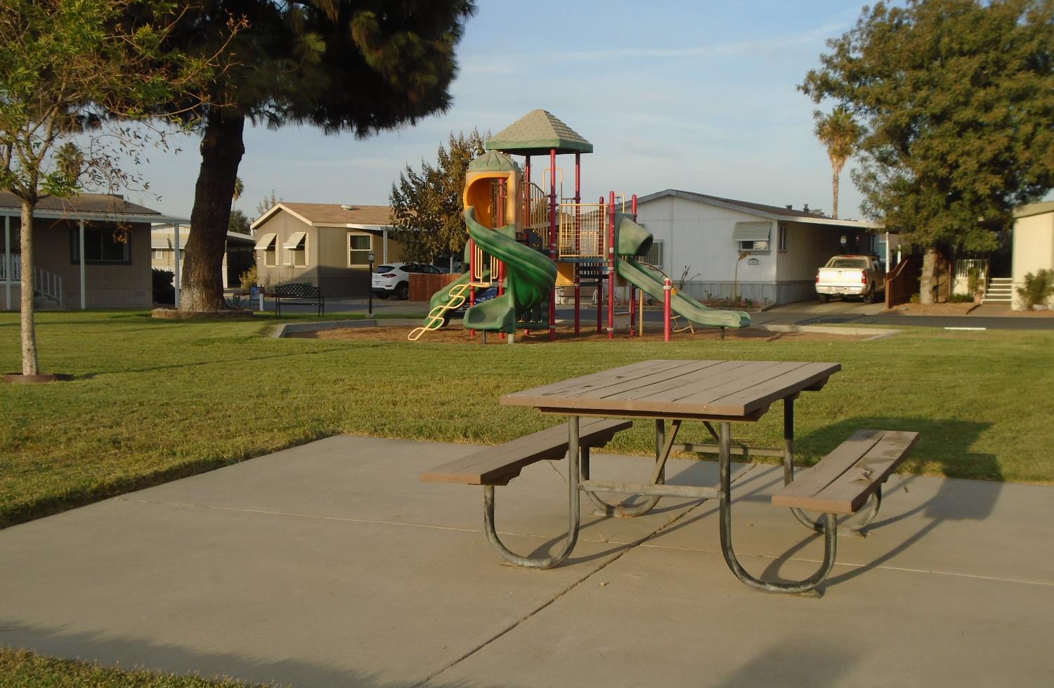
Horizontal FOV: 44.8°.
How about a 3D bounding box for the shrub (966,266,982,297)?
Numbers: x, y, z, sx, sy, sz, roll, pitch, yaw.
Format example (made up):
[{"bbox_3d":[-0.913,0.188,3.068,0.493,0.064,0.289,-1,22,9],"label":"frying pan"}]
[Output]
[{"bbox_3d":[17.222,-2.397,49.300,0.620,1.250,0.620,0,4,0],"label":"shrub"}]

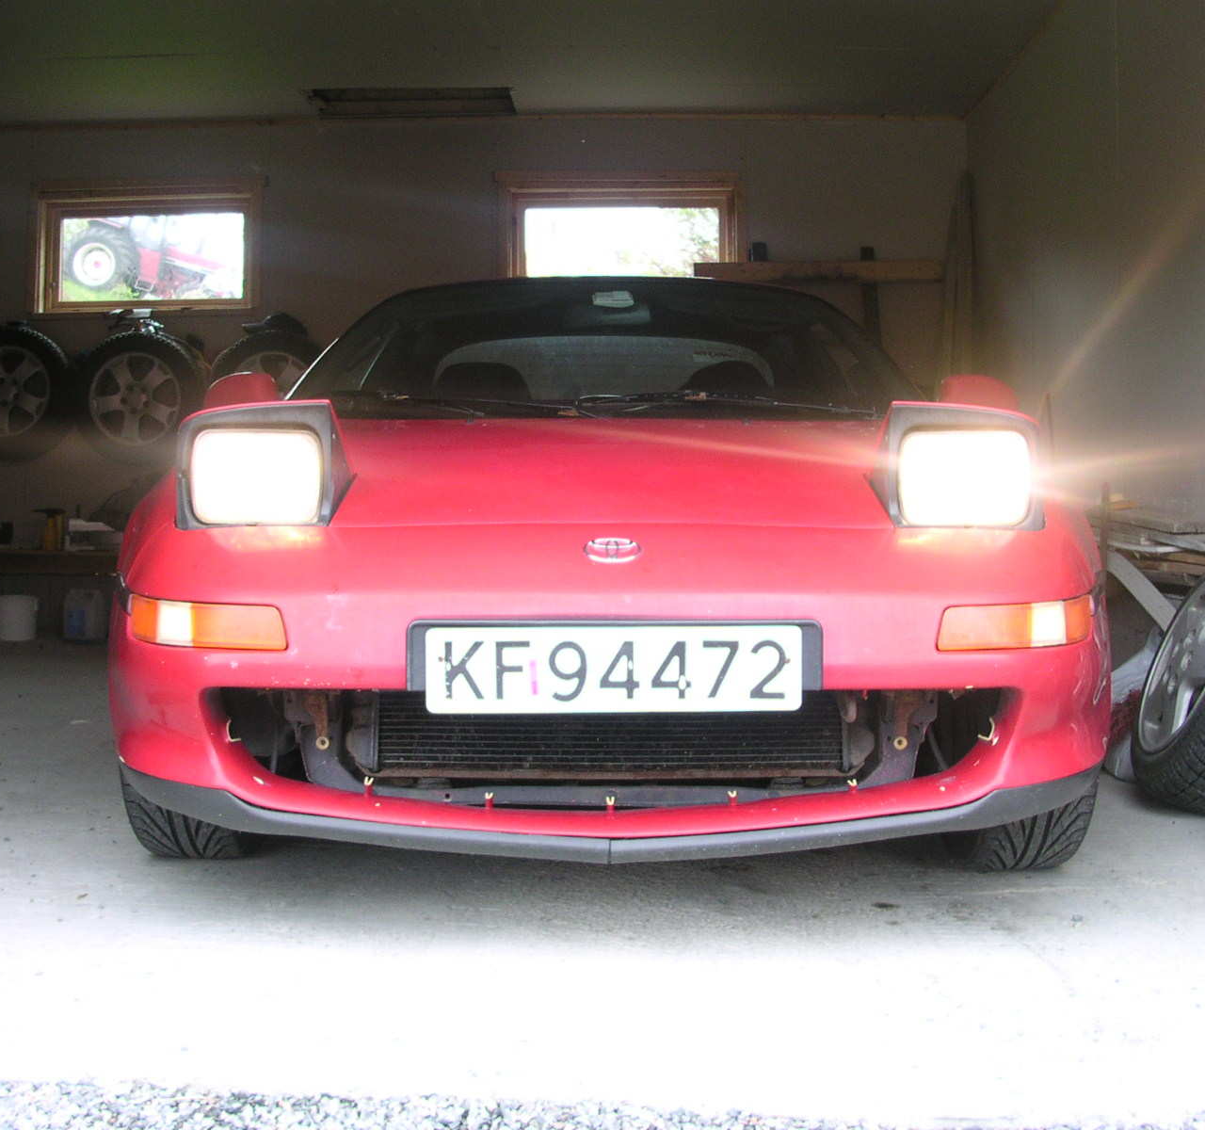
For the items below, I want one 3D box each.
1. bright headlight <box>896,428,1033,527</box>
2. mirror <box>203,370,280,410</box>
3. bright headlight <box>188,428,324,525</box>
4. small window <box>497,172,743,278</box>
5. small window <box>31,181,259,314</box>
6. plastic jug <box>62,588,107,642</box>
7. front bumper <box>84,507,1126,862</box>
[{"bbox_3d":[0.576,-0.139,2.560,0.205,0.150,0.100,0,1,0],"label":"bright headlight"},{"bbox_3d":[-0.784,-0.362,3.500,0.175,0.130,0.130,0,1,0],"label":"mirror"},{"bbox_3d":[-0.549,-0.139,2.560,0.205,0.150,0.100,0,1,0],"label":"bright headlight"},{"bbox_3d":[0.085,-1.677,8.300,1.250,0.690,0.120,0,1,0],"label":"small window"},{"bbox_3d":[-2.356,-1.645,8.320,1.210,0.690,0.120,0,1,0],"label":"small window"},{"bbox_3d":[-2.602,0.252,8.100,0.190,0.265,0.140,0,1,4],"label":"plastic jug"},{"bbox_3d":[0.013,0.165,2.410,1.660,0.470,0.550,0,1,0],"label":"front bumper"}]

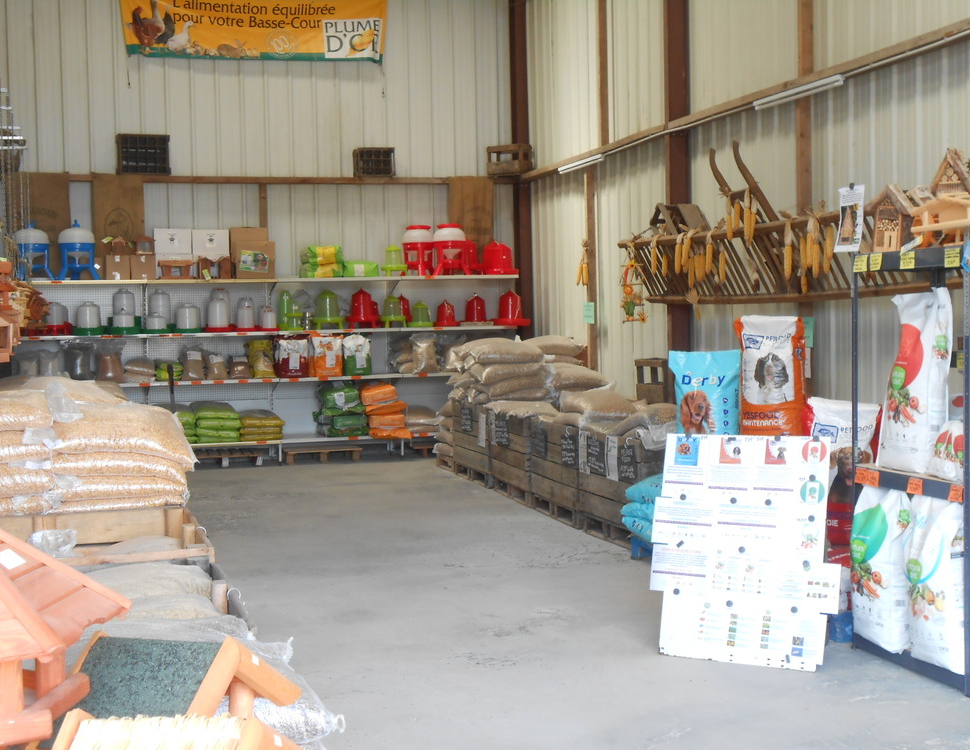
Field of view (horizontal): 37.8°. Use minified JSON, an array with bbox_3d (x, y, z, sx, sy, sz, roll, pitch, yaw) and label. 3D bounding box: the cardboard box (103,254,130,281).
[{"bbox_3d":[-3.785,-1.099,14.599,0.232,0.249,0.270,-2,2,-17],"label":"cardboard box"}]

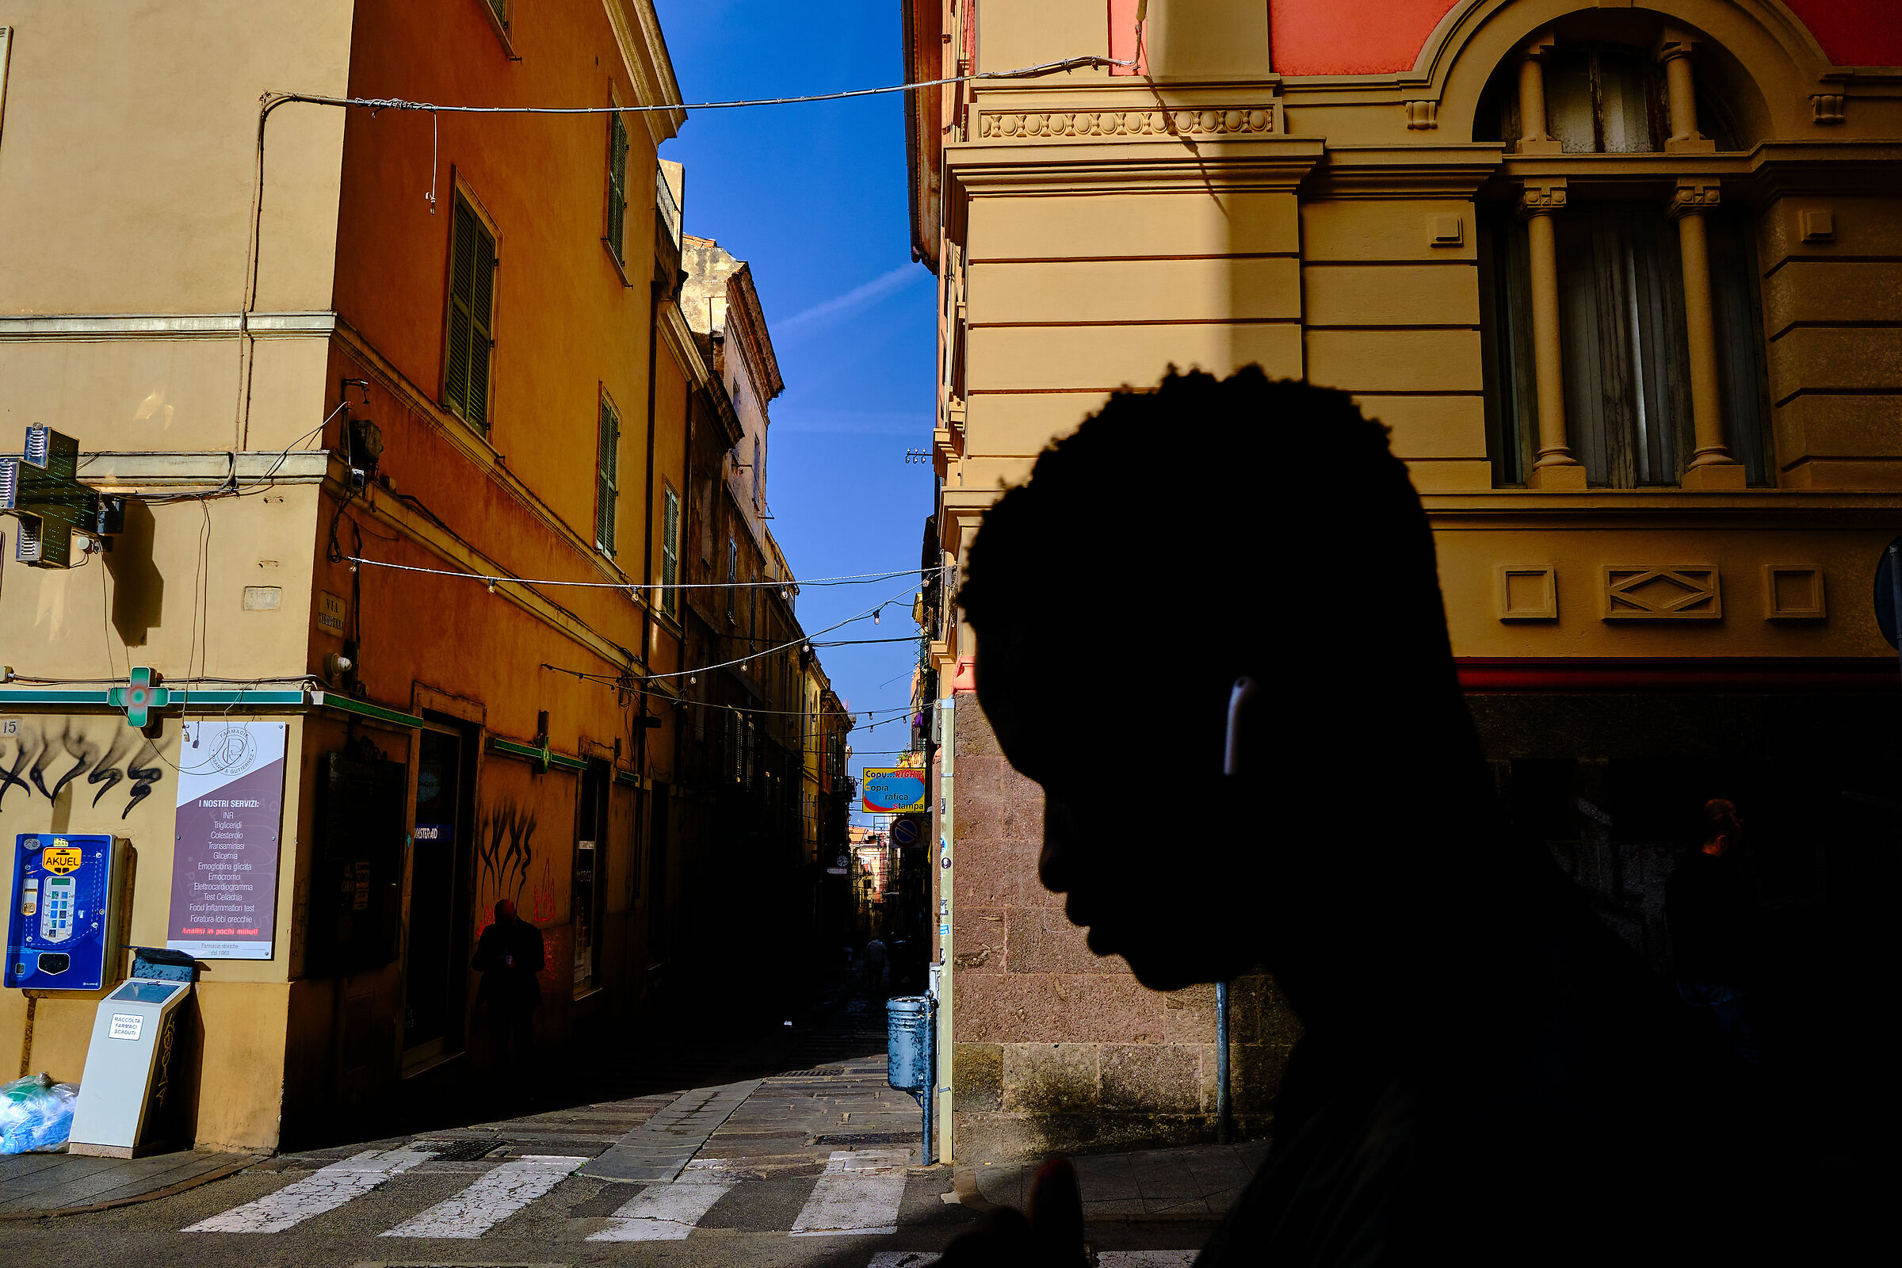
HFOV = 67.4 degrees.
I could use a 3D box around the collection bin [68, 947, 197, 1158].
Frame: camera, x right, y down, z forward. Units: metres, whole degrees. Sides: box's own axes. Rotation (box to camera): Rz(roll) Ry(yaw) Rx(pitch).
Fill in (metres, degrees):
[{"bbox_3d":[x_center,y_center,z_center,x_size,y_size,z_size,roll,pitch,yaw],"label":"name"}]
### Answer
[{"bbox_3d":[-5.363,2.728,9.419,0.520,1.300,0.450,-2,-9,17],"label":"collection bin"}]

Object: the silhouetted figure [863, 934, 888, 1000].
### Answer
[{"bbox_3d":[-2.019,8.716,37.640,0.560,1.700,0.360,0,-8,-2],"label":"silhouetted figure"}]

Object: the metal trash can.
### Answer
[{"bbox_3d":[-0.242,2.812,9.061,0.310,1.030,0.340,0,-8,0],"label":"metal trash can"}]

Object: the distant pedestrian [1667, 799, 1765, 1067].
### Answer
[{"bbox_3d":[3.778,1.688,6.981,0.360,1.750,0.470,4,-9,-24],"label":"distant pedestrian"}]

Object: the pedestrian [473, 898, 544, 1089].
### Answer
[{"bbox_3d":[-4.110,3.323,13.260,0.620,1.698,0.420,2,-8,-14],"label":"pedestrian"}]

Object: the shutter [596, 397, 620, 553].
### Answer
[{"bbox_3d":[-4.781,-2.146,19.919,0.060,2.100,1.150,0,-8,-2],"label":"shutter"}]

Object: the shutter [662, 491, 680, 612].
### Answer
[{"bbox_3d":[-4.967,-1.419,25.341,0.060,2.070,1.200,0,-8,-2],"label":"shutter"}]

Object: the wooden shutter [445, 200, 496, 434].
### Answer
[{"bbox_3d":[-4.563,-3.014,13.581,0.060,2.080,1.220,0,-8,-2],"label":"wooden shutter"}]

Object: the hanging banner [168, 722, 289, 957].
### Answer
[{"bbox_3d":[-4.883,1.392,9.635,0.720,1.570,0.025,0,-8,2],"label":"hanging banner"}]

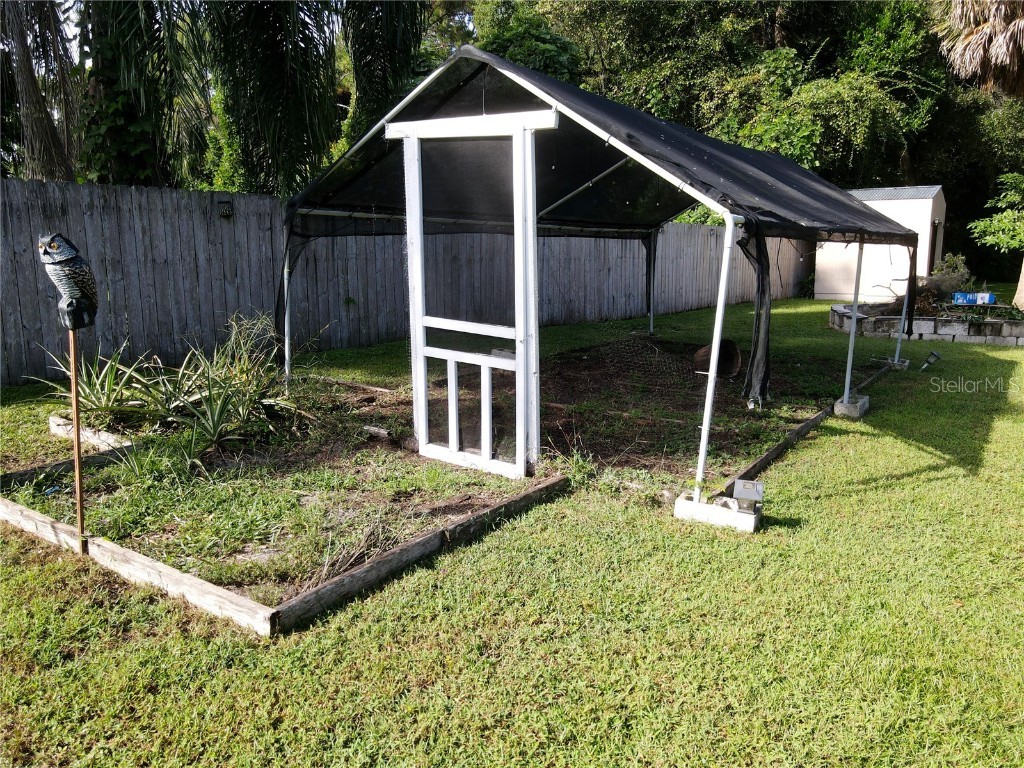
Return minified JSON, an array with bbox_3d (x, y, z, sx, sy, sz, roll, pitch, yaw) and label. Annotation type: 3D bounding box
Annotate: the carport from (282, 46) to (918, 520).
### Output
[{"bbox_3d":[1.523,-1.238,7.009,3.481,2.523,6.335,9,14,35],"label":"carport"}]

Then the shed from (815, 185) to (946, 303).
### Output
[{"bbox_3d":[9.618,-3.639,18.500,2.416,2.939,2.550,8,13,36],"label":"shed"}]

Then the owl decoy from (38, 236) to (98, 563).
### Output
[{"bbox_3d":[-1.812,0.057,2.990,0.180,1.383,0.220,5,12,23],"label":"owl decoy"}]

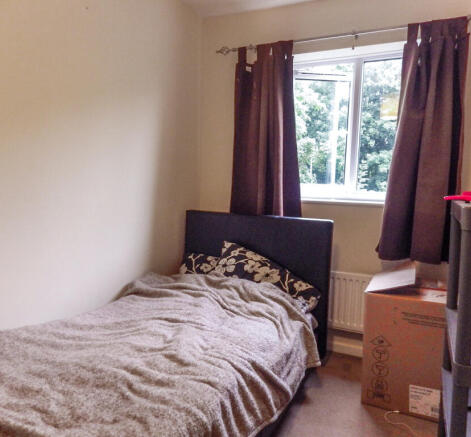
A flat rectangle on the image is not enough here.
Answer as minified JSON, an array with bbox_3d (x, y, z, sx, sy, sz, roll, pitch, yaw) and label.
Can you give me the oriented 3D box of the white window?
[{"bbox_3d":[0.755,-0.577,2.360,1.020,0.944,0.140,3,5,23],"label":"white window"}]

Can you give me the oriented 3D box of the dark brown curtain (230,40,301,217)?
[{"bbox_3d":[0.205,-0.459,2.432,0.480,1.300,0.125,3,5,23],"label":"dark brown curtain"}]

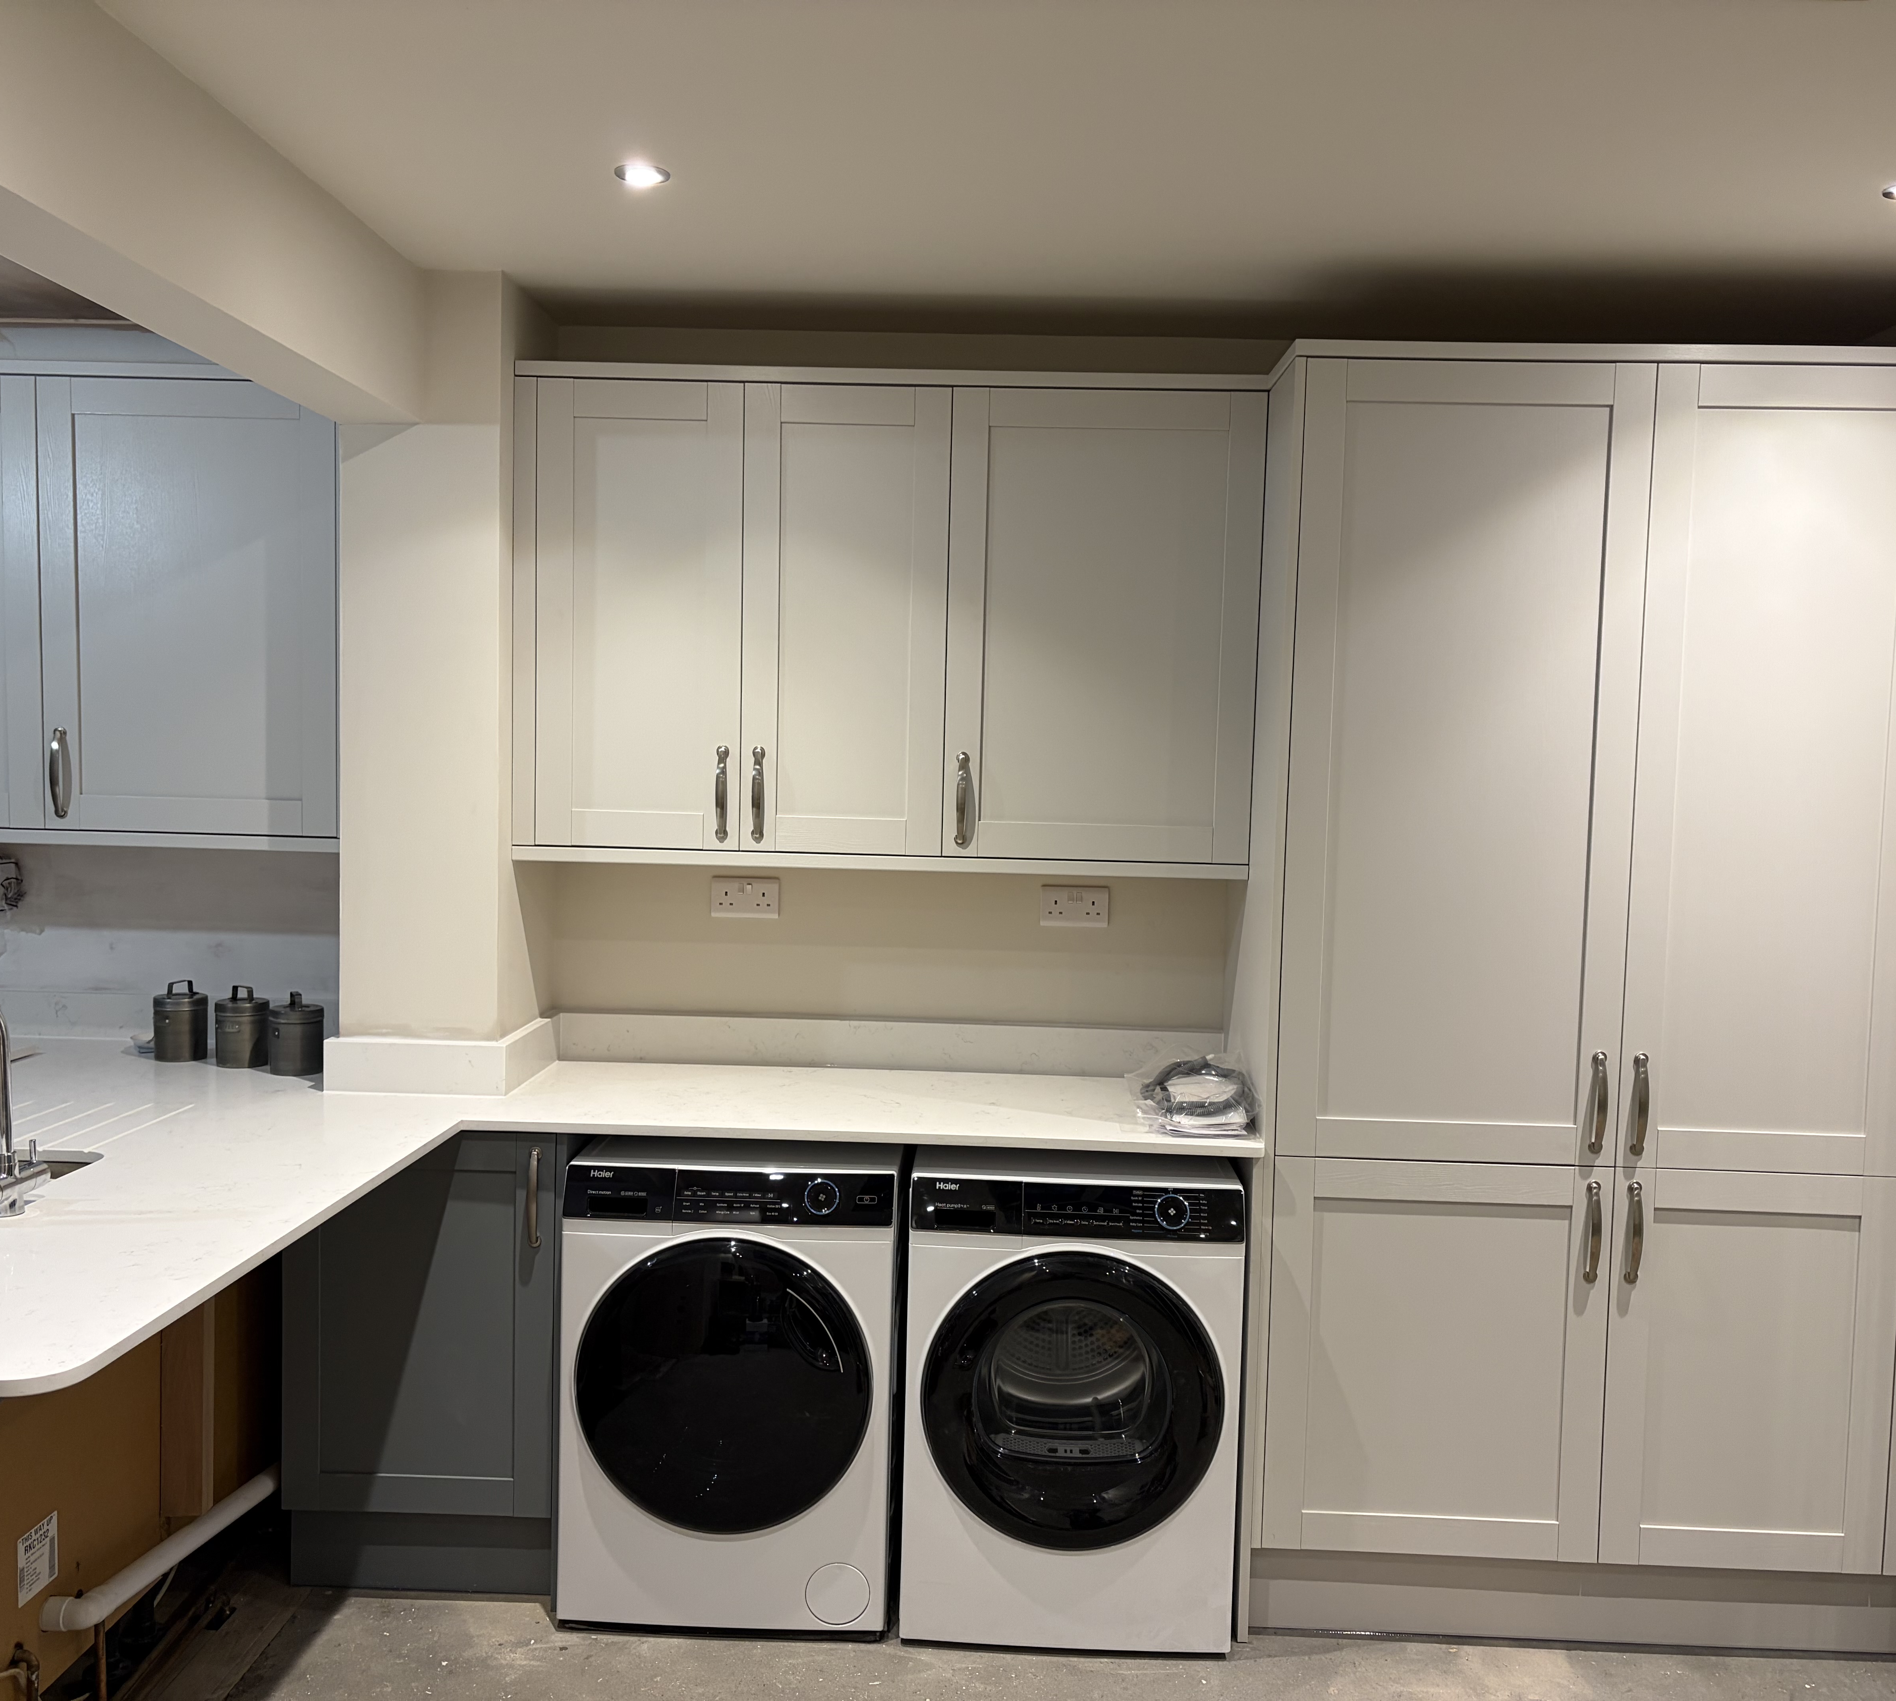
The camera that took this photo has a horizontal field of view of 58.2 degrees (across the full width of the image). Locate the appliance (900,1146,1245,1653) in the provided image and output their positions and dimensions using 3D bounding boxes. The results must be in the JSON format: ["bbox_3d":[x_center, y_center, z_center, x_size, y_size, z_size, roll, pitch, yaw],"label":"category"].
[{"bbox_3d":[0.232,0.996,3.325,0.598,0.853,0.605,2,4,3],"label":"appliance"}]

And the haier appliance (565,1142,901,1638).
[{"bbox_3d":[-0.393,0.978,3.355,0.600,0.852,0.585,1,4,1],"label":"haier appliance"}]

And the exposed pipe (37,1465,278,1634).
[{"bbox_3d":[-1.283,1.148,2.847,0.105,0.115,0.660,1,4,2],"label":"exposed pipe"}]

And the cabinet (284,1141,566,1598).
[{"bbox_3d":[-0.955,0.932,3.393,0.515,0.882,0.540,1,4,2],"label":"cabinet"}]

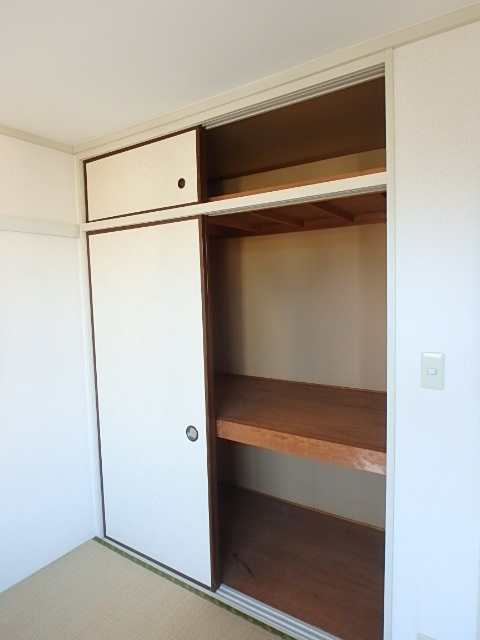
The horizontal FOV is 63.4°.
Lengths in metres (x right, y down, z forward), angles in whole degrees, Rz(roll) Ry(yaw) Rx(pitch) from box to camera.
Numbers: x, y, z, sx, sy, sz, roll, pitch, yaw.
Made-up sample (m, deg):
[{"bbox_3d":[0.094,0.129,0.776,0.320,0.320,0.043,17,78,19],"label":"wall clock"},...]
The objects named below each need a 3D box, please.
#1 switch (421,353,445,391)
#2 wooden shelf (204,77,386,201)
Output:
[{"bbox_3d":[0.629,0.169,1.268,0.070,0.120,0.012,1,6,32],"label":"switch"},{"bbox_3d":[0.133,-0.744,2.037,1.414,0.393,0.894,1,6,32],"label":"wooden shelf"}]

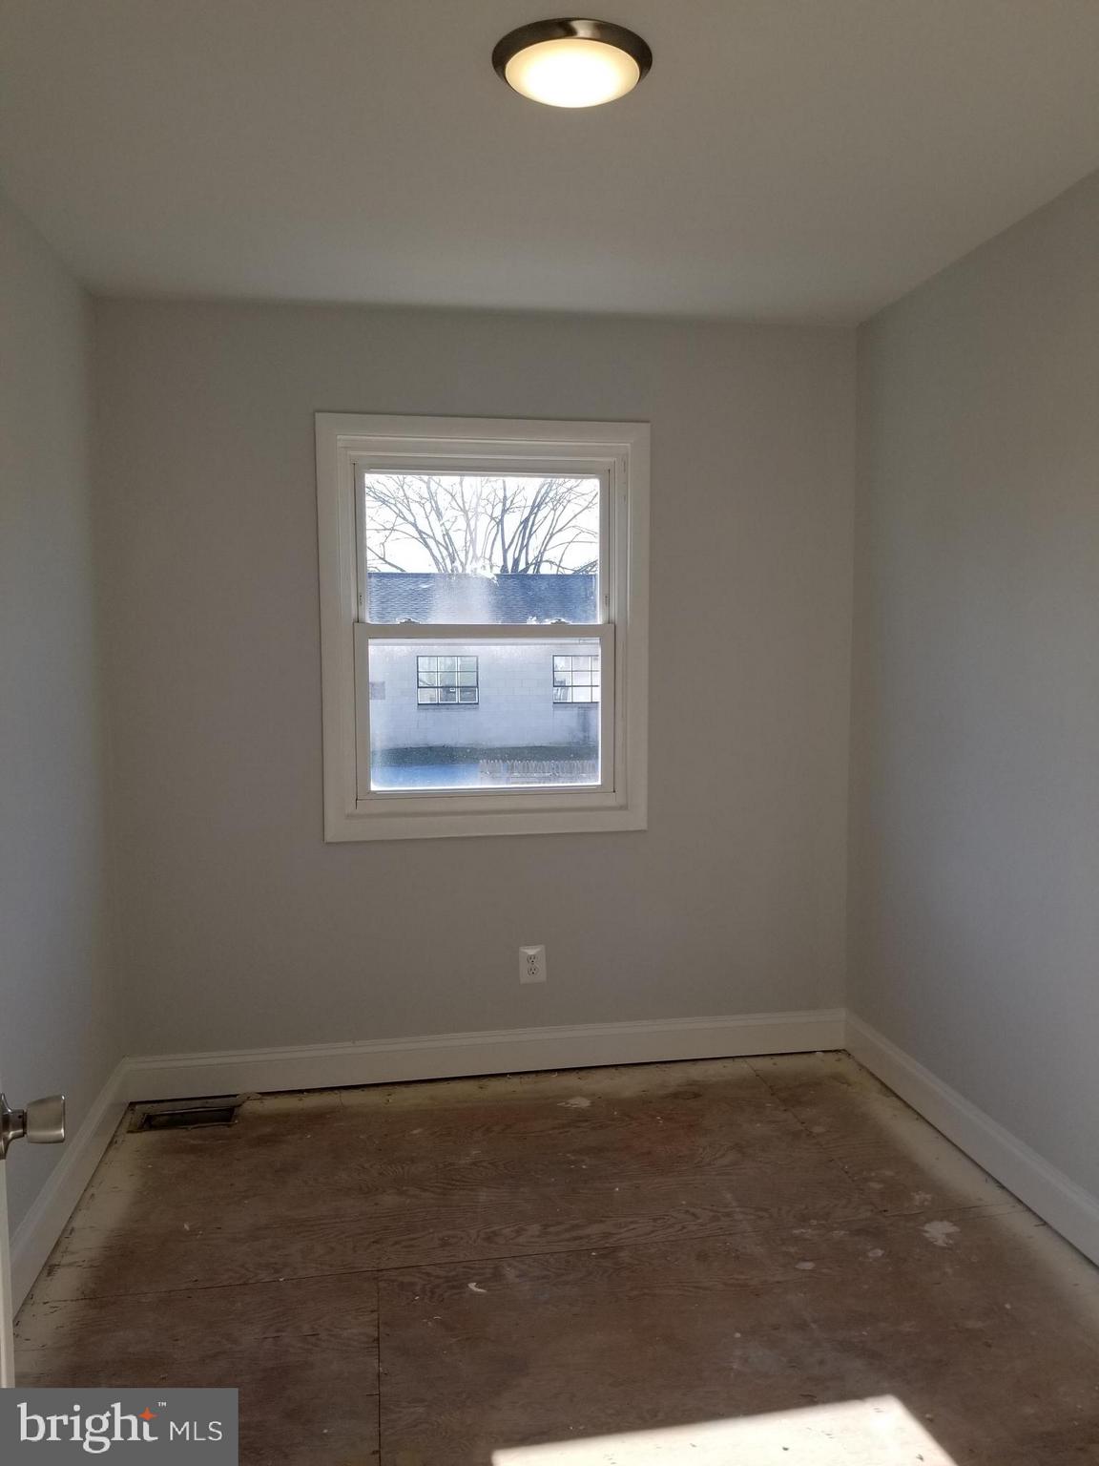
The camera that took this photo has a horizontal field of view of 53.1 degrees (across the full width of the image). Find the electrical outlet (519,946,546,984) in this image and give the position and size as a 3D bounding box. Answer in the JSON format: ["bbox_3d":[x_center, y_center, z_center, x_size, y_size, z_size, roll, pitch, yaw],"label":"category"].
[{"bbox_3d":[-0.055,0.753,3.585,0.082,0.123,0.010,-1,5,-9],"label":"electrical outlet"}]

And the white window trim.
[{"bbox_3d":[-0.197,-0.327,3.507,1.035,1.310,0.110,-1,5,-9],"label":"white window trim"}]

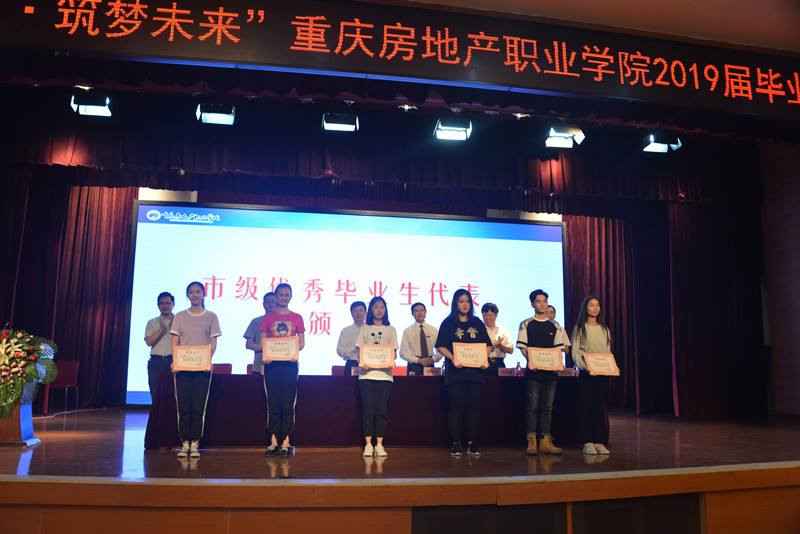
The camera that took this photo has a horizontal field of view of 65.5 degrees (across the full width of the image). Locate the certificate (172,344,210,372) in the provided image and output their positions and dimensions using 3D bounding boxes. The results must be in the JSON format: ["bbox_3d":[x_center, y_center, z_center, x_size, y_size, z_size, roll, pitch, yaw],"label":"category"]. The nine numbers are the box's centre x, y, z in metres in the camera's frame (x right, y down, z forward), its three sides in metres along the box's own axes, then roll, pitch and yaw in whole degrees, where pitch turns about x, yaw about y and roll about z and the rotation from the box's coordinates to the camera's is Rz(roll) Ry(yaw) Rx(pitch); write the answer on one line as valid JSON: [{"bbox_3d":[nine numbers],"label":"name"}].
[{"bbox_3d":[-2.014,0.891,6.050,0.360,0.250,0.015,1,-15,-7],"label":"certificate"}]

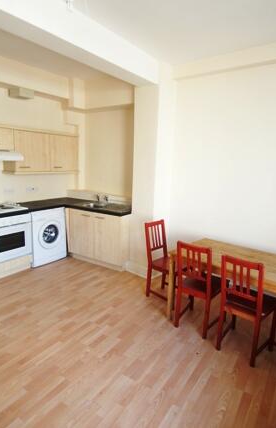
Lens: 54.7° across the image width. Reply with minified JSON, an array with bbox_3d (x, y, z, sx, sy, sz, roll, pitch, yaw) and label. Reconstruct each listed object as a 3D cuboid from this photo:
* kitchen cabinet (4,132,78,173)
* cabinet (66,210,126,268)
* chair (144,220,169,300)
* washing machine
[{"bbox_3d":[-1.556,-0.986,4.403,0.319,0.590,1.259,8,12,31],"label":"kitchen cabinet"},{"bbox_3d":[-0.548,0.343,4.391,1.140,0.860,0.600,8,12,31],"label":"cabinet"},{"bbox_3d":[0.362,0.574,3.169,0.490,0.900,0.420,12,14,43],"label":"chair"},{"bbox_3d":[-1.615,0.329,4.307,0.574,0.855,0.625,8,12,31],"label":"washing machine"}]

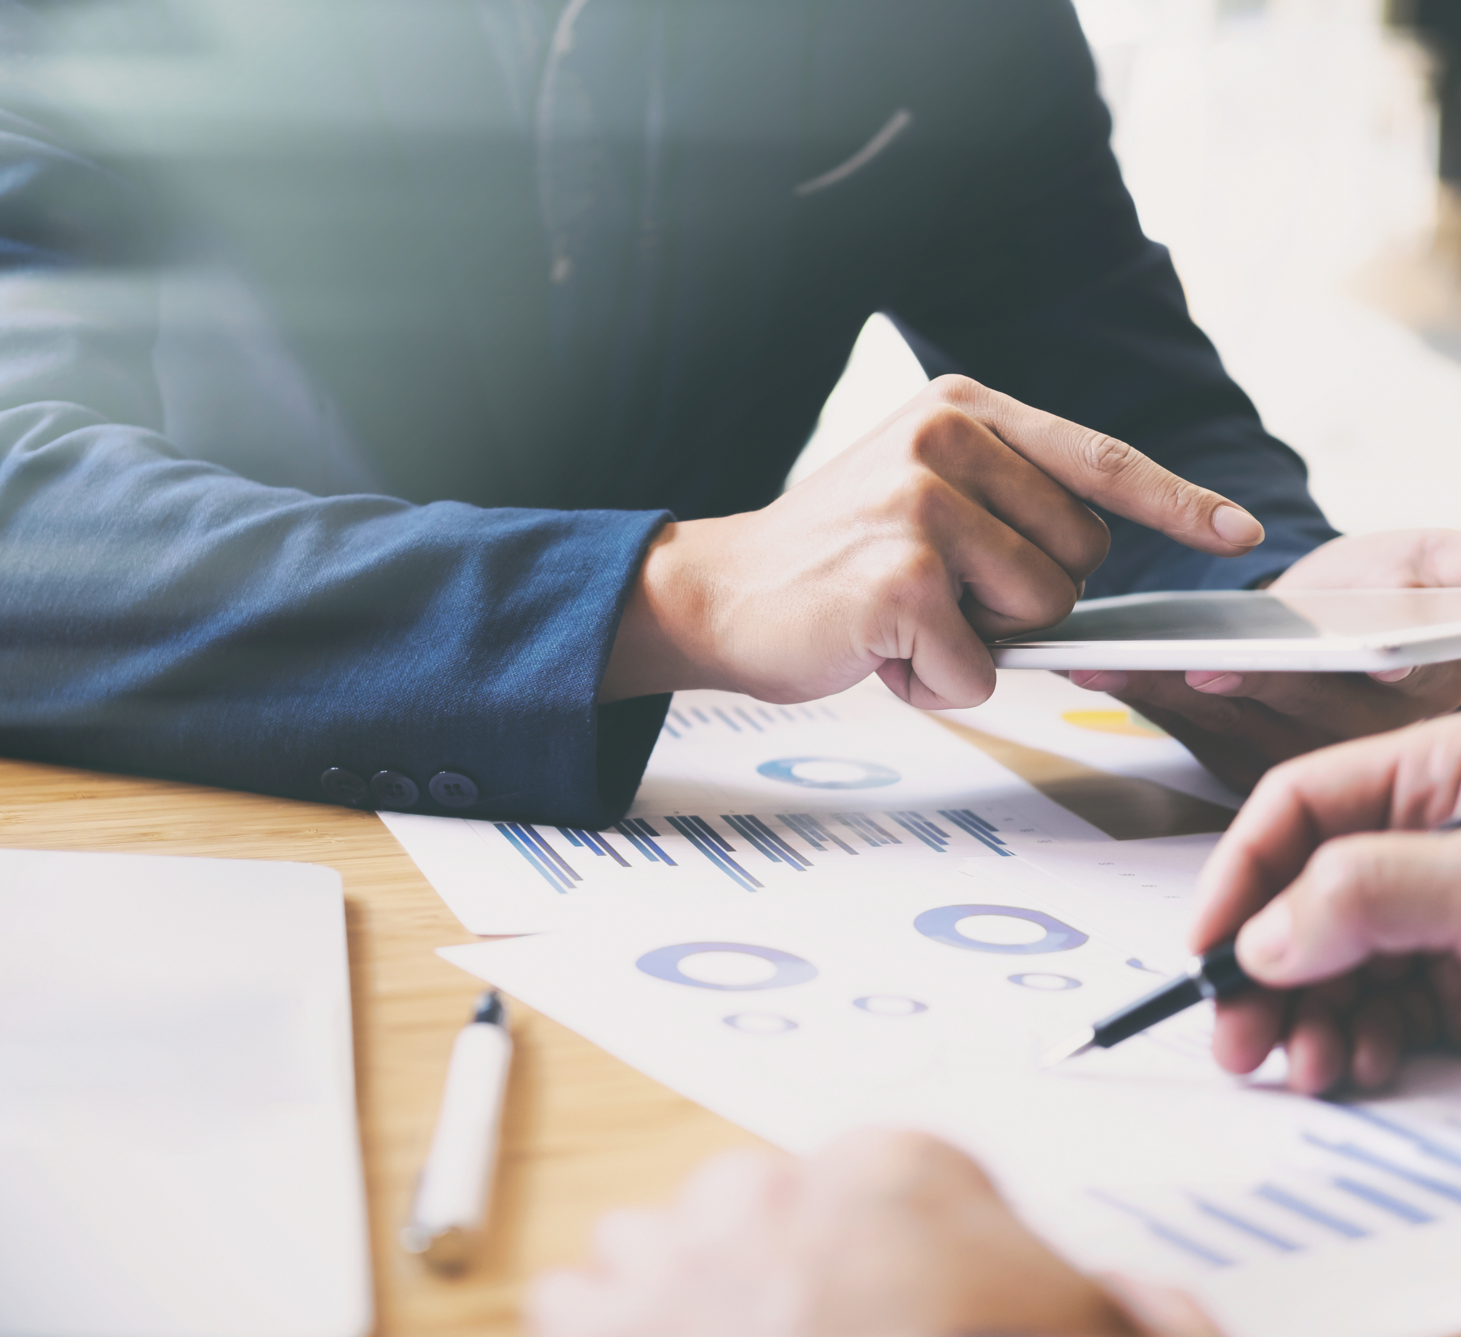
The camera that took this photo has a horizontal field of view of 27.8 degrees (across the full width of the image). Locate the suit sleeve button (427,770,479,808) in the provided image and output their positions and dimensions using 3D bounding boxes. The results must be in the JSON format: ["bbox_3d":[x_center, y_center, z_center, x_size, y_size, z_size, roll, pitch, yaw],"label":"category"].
[{"bbox_3d":[-0.084,0.037,0.897,0.015,0.015,0.004,8,49,21],"label":"suit sleeve button"}]

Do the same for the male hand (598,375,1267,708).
[{"bbox_3d":[0.063,-0.040,0.920,0.200,0.100,0.095,5,11,5],"label":"male hand"}]

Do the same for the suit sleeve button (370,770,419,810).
[{"bbox_3d":[-0.102,0.037,0.897,0.015,0.015,0.004,9,50,26],"label":"suit sleeve button"}]

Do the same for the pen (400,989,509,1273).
[{"bbox_3d":[-0.057,0.095,0.638,0.013,0.013,0.150,3,11,-2],"label":"pen"}]

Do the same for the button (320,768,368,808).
[{"bbox_3d":[-0.117,0.036,0.897,0.015,0.015,0.004,10,51,28],"label":"button"}]

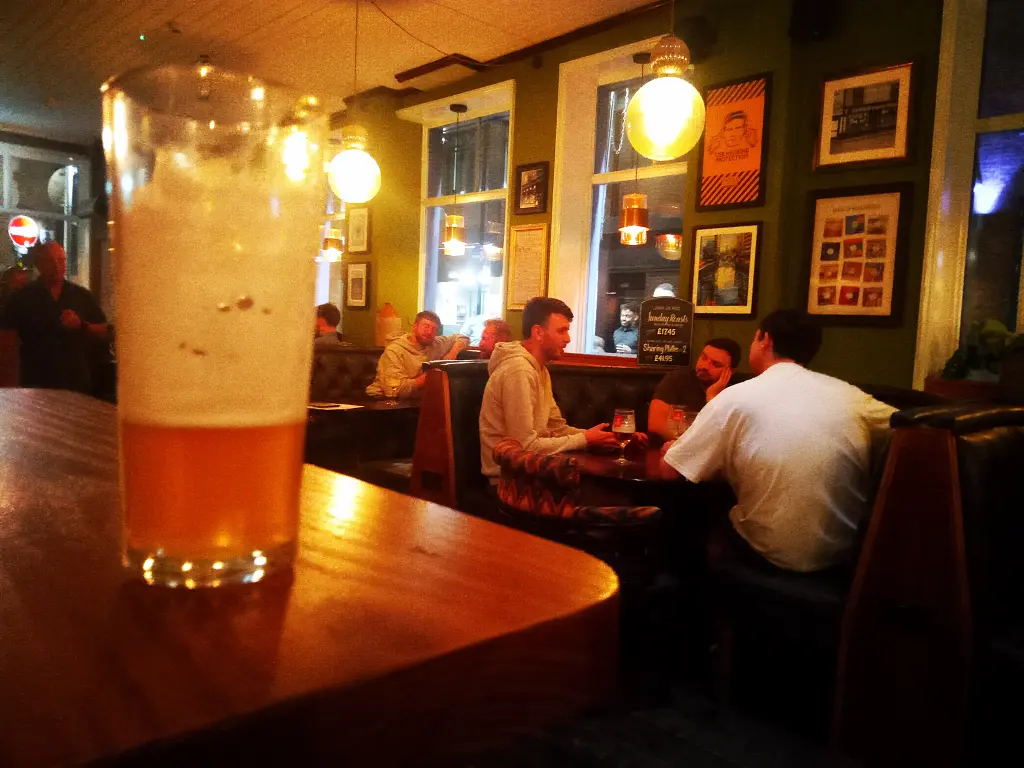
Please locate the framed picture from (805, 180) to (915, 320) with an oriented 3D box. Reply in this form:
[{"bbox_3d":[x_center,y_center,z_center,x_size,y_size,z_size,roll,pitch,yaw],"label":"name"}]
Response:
[{"bbox_3d":[1.691,-0.630,4.092,0.030,0.665,0.498,0,5,-45],"label":"framed picture"}]

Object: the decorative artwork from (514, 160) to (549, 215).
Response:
[{"bbox_3d":[0.142,-1.328,5.641,0.030,0.335,0.302,0,5,-45],"label":"decorative artwork"}]

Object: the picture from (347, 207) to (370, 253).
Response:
[{"bbox_3d":[-1.312,-1.319,7.101,0.030,0.408,0.339,0,5,-45],"label":"picture"}]

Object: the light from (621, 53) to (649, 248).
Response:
[{"bbox_3d":[0.687,-1.263,4.500,0.165,1.030,0.165,-2,7,-43],"label":"light"}]

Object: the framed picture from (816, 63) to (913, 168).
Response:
[{"bbox_3d":[1.722,-1.300,4.054,0.030,0.449,0.441,0,5,-45],"label":"framed picture"}]

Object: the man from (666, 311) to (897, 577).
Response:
[{"bbox_3d":[0.830,0.409,2.830,0.700,1.270,0.760,2,3,-12],"label":"man"}]

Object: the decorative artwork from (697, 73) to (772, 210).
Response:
[{"bbox_3d":[1.224,-1.314,4.555,0.030,0.702,0.416,0,5,-45],"label":"decorative artwork"}]

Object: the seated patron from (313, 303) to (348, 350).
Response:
[{"bbox_3d":[-1.396,0.057,6.100,0.500,1.300,0.750,-2,7,-43],"label":"seated patron"}]

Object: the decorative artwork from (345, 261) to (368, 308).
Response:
[{"bbox_3d":[-1.145,-0.735,6.179,0.030,0.345,0.320,-2,7,-43],"label":"decorative artwork"}]

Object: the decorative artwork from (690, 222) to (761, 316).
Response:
[{"bbox_3d":[1.185,-0.631,4.600,0.030,0.514,0.418,0,5,-45],"label":"decorative artwork"}]

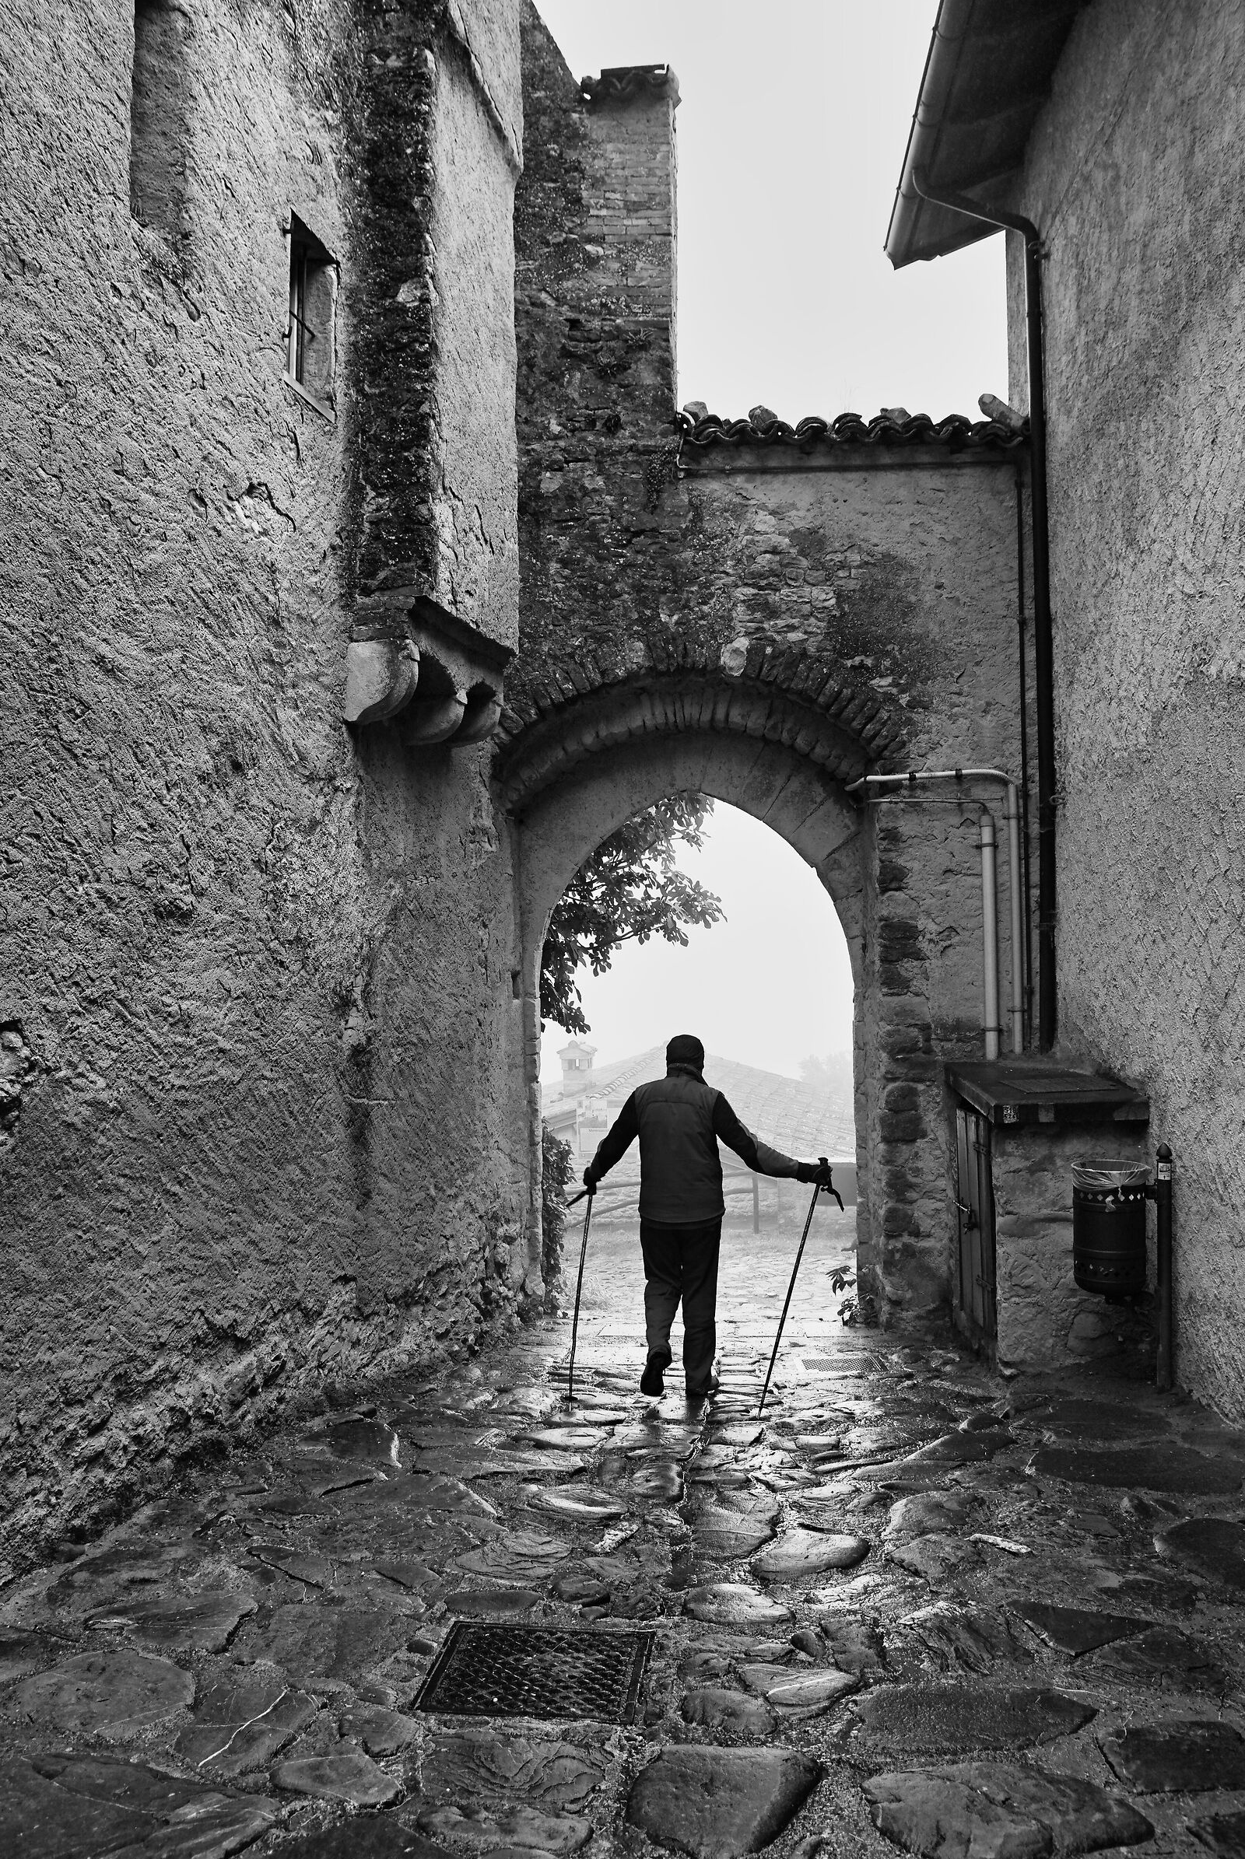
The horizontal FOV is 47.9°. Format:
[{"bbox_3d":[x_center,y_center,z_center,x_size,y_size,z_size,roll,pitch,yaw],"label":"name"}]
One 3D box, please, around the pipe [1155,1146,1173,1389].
[{"bbox_3d":[2.595,1.601,6.706,0.080,1.200,0.080,0,-5,0],"label":"pipe"}]

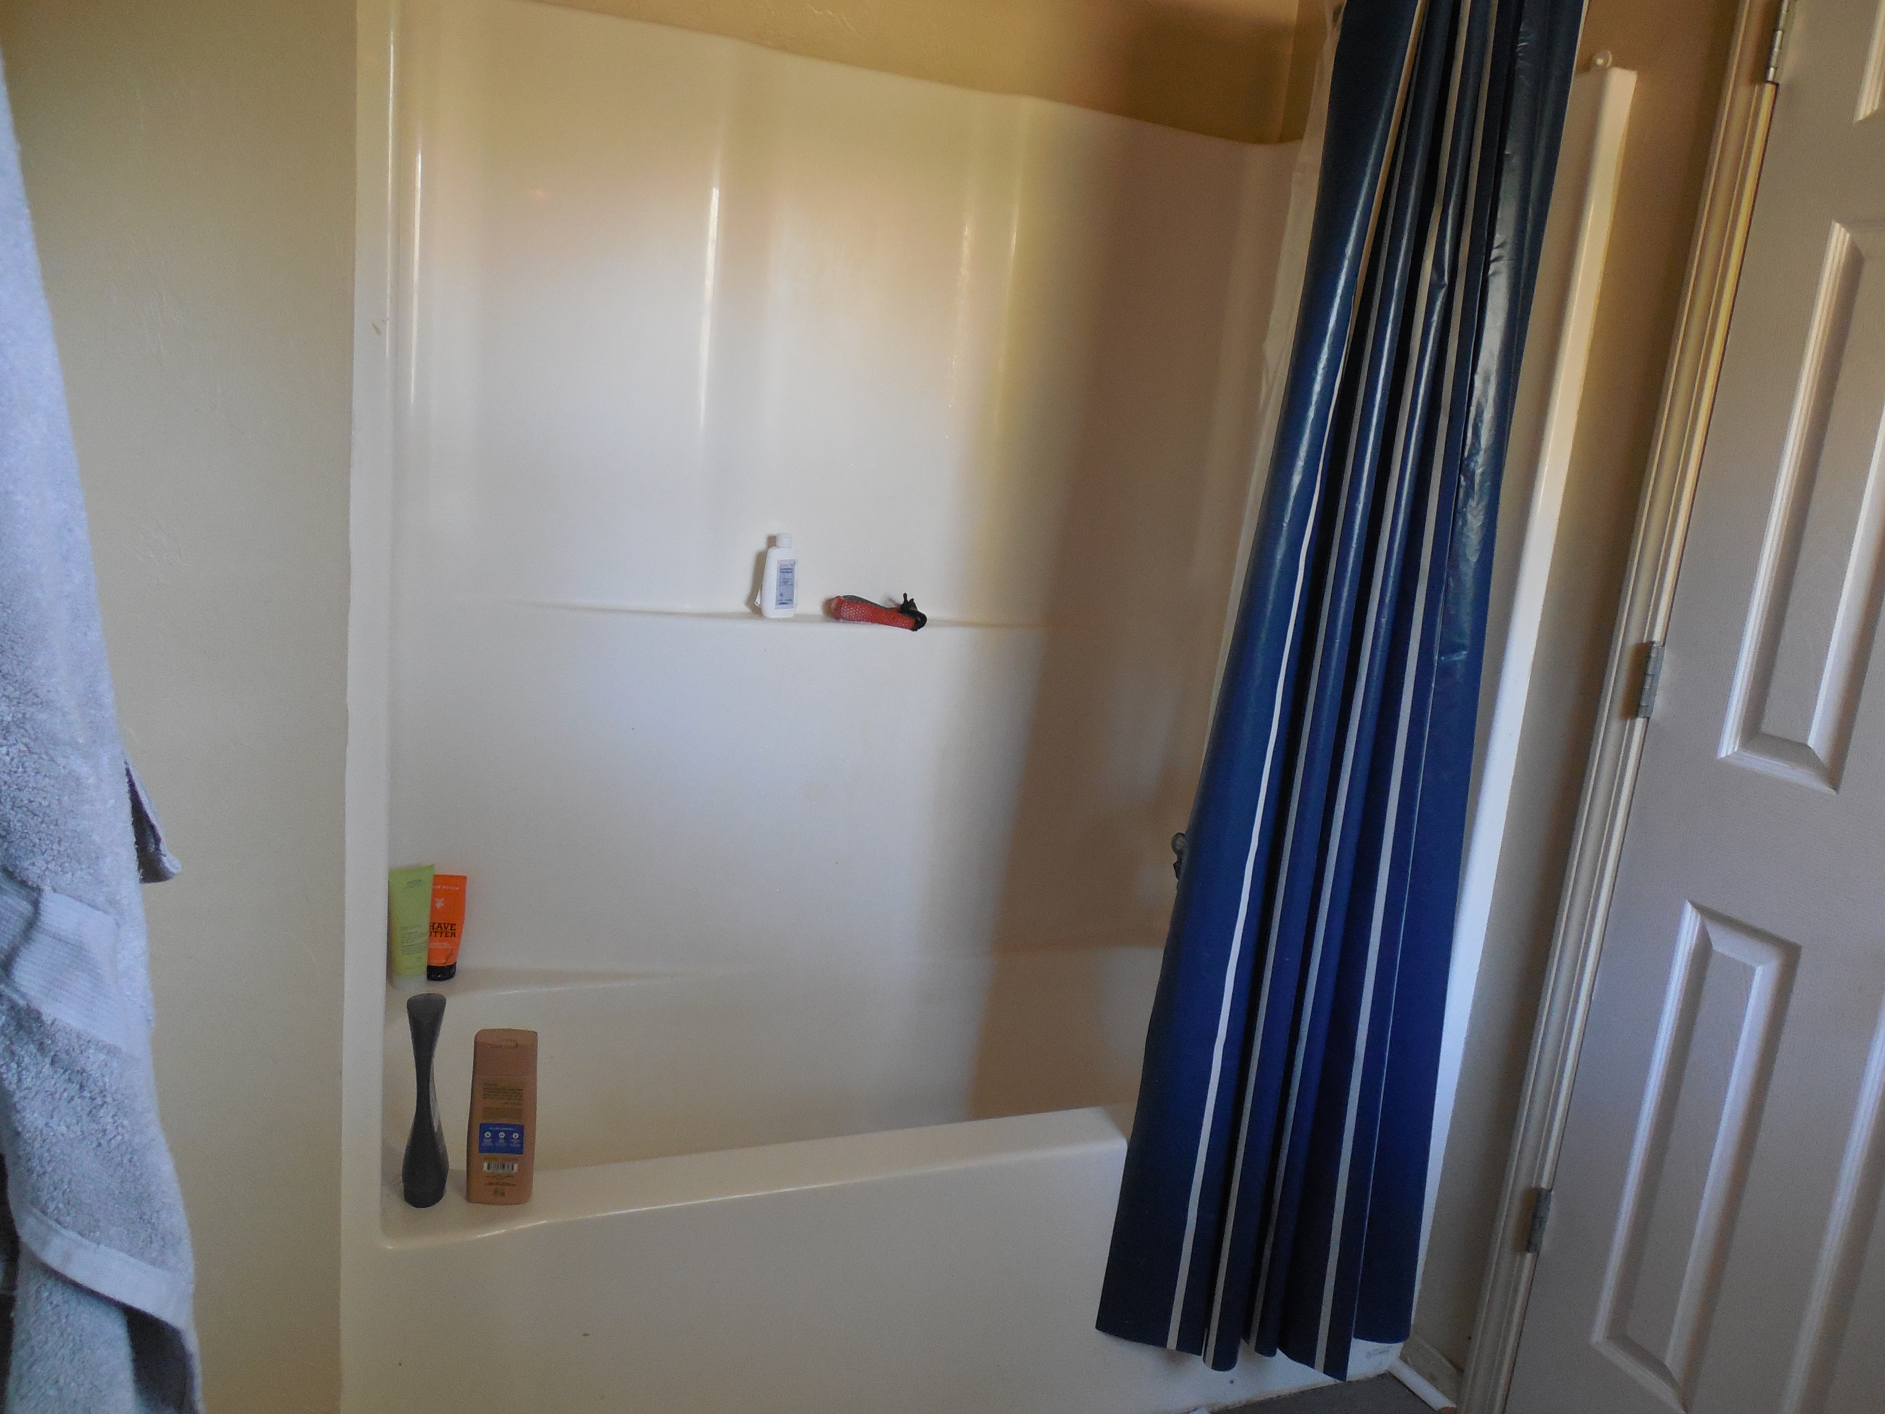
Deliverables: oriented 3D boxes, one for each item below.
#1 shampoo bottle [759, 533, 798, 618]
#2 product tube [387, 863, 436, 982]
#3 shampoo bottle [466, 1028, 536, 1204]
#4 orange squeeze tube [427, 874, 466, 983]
[{"bbox_3d":[-0.254,-0.204,2.132,0.057,0.132,0.034,-5,15,-42],"label":"shampoo bottle"},{"bbox_3d":[-0.802,0.333,2.055,0.047,0.181,0.071,16,15,43],"label":"product tube"},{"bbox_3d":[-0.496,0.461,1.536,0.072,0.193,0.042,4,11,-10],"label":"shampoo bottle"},{"bbox_3d":[-0.772,0.338,2.093,0.069,0.165,0.044,4,11,-9],"label":"orange squeeze tube"}]

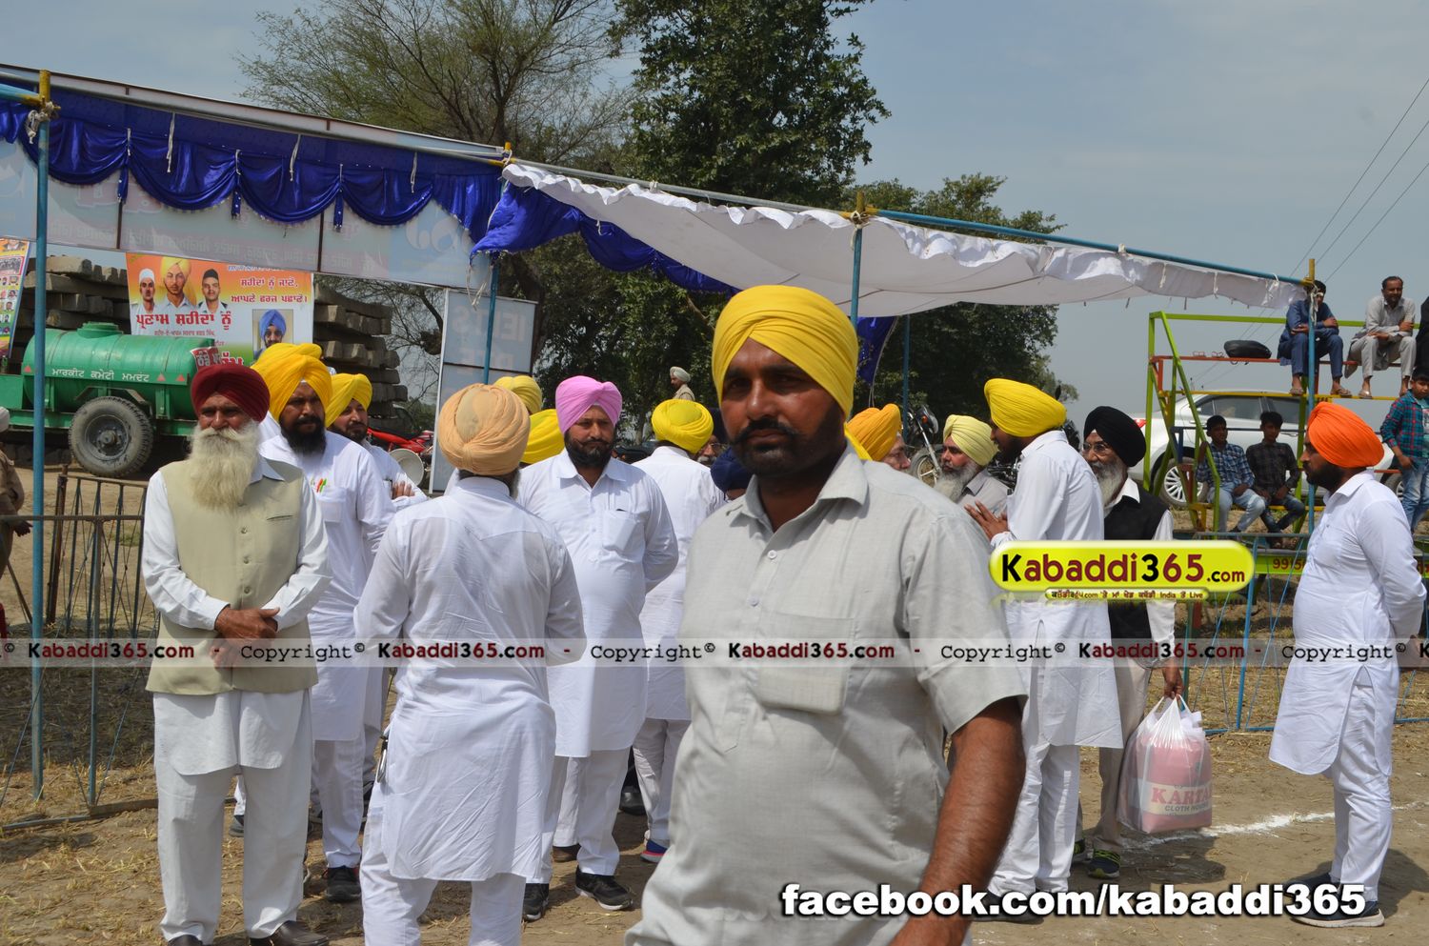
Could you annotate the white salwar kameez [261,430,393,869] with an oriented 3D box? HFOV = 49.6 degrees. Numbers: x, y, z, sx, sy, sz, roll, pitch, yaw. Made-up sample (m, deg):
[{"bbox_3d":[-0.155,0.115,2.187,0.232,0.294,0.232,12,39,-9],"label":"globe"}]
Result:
[{"bbox_3d":[-1.375,0.595,5.250,0.550,1.470,0.350,1,0,-19],"label":"white salwar kameez"}]

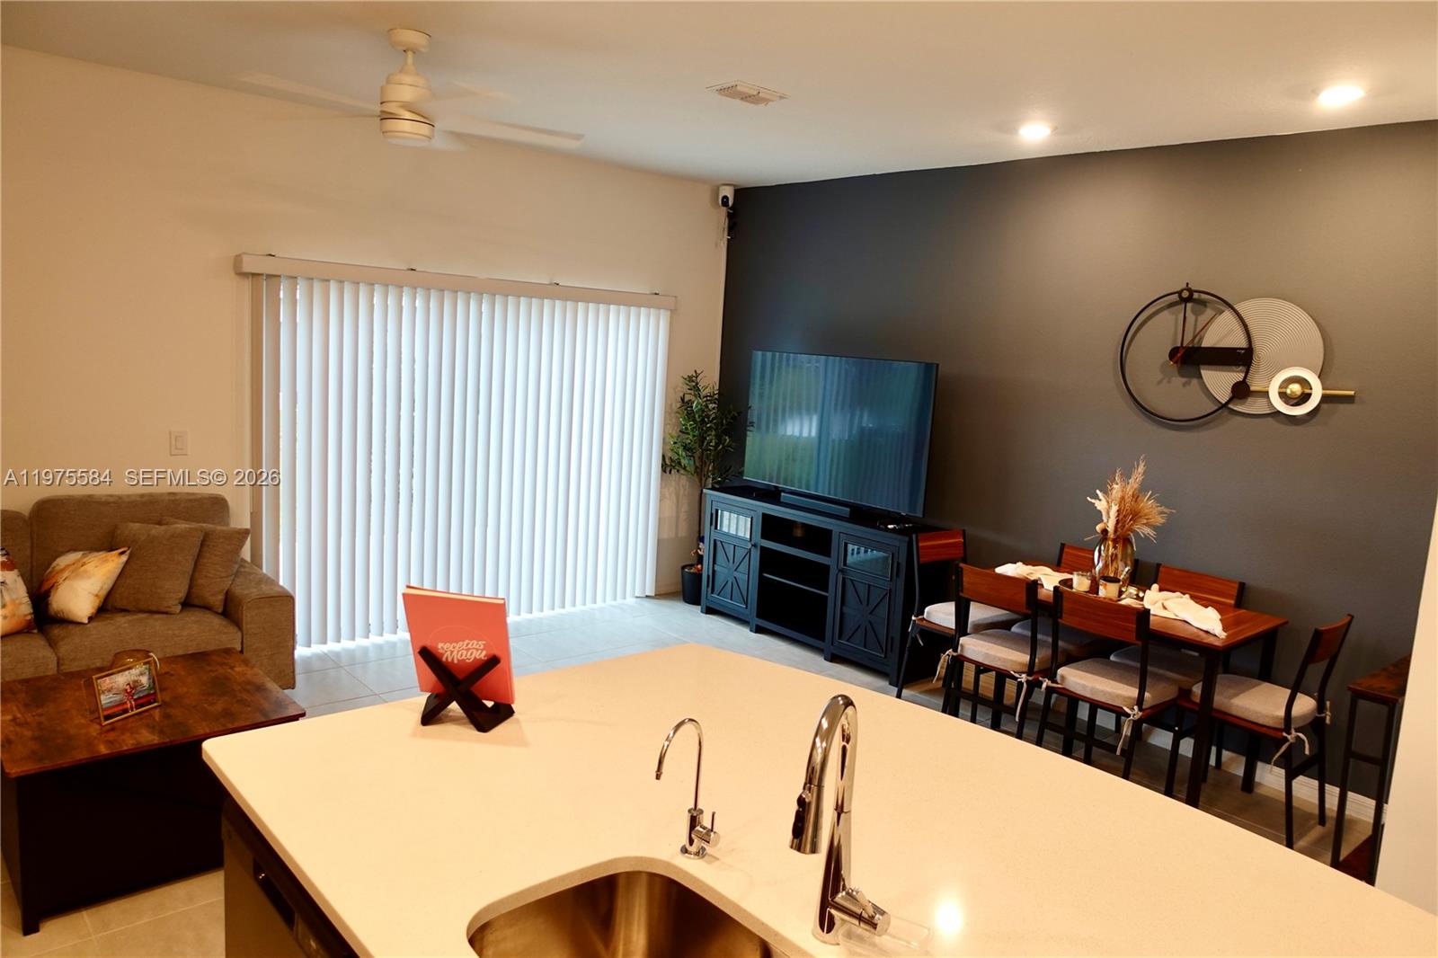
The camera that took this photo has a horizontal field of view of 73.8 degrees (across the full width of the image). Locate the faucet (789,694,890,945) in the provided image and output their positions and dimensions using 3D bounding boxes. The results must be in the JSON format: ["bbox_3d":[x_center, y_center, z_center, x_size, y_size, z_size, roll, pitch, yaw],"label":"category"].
[{"bbox_3d":[0.173,0.489,1.289,0.120,0.400,0.240,6,8,21],"label":"faucet"}]

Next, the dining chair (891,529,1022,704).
[{"bbox_3d":[1.235,0.737,4.812,0.401,0.872,0.487,-2,10,-33],"label":"dining chair"}]

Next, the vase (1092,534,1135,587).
[{"bbox_3d":[1.819,0.380,4.426,0.185,0.245,0.185,-4,10,-41],"label":"vase"}]

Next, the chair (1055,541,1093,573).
[{"bbox_3d":[1.650,0.802,4.606,0.500,0.865,0.420,-4,10,-41],"label":"chair"}]

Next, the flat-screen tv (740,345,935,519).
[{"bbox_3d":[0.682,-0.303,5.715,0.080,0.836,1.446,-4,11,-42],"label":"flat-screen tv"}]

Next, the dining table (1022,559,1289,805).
[{"bbox_3d":[1.708,0.907,4.287,0.690,0.750,1.215,-4,10,-41],"label":"dining table"}]

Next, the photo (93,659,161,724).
[{"bbox_3d":[-1.902,0.679,3.061,0.050,0.155,0.196,-7,4,23],"label":"photo"}]

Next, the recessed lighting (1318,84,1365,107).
[{"bbox_3d":[2.221,-1.369,3.418,0.160,0.030,0.160,-3,11,-40],"label":"recessed lighting"}]

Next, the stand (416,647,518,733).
[{"bbox_3d":[-0.562,0.452,2.112,0.180,0.165,0.130,5,8,5],"label":"stand"}]

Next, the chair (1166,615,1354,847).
[{"bbox_3d":[2.154,0.938,3.831,0.430,0.865,0.500,-4,10,-41],"label":"chair"}]

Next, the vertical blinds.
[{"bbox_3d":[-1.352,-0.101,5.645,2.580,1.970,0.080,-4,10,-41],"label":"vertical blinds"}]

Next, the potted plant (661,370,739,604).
[{"bbox_3d":[-0.085,0.060,6.423,0.550,1.561,0.520,4,8,0],"label":"potted plant"}]

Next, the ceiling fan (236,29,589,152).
[{"bbox_3d":[-1.092,-1.401,3.462,1.280,0.382,1.280,-3,11,-40],"label":"ceiling fan"}]

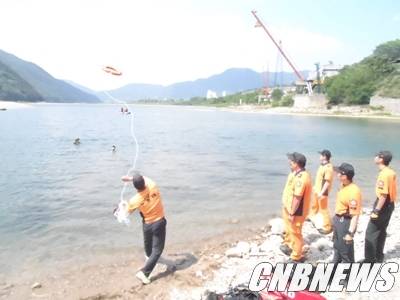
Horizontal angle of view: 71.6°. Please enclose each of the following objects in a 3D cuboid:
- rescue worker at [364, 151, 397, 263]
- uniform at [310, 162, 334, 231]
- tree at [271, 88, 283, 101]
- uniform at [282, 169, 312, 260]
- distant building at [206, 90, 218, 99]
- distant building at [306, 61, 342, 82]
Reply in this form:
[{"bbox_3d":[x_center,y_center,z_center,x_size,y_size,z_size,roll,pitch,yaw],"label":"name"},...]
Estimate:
[{"bbox_3d":[2.536,0.866,3.978,0.380,1.730,0.480,8,12,37],"label":"rescue worker"},{"bbox_3d":[2.371,0.940,5.458,0.400,1.420,0.480,4,10,20],"label":"uniform"},{"bbox_3d":[33.105,-23.909,120.000,5.626,5.842,5.500,0,10,0],"label":"tree"},{"bbox_3d":[1.437,0.980,4.110,0.420,1.450,0.500,3,10,18],"label":"uniform"},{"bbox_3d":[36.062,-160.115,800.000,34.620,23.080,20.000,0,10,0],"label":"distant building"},{"bbox_3d":[51.632,-32.555,115.000,14.930,9.124,12.000,0,10,0],"label":"distant building"}]

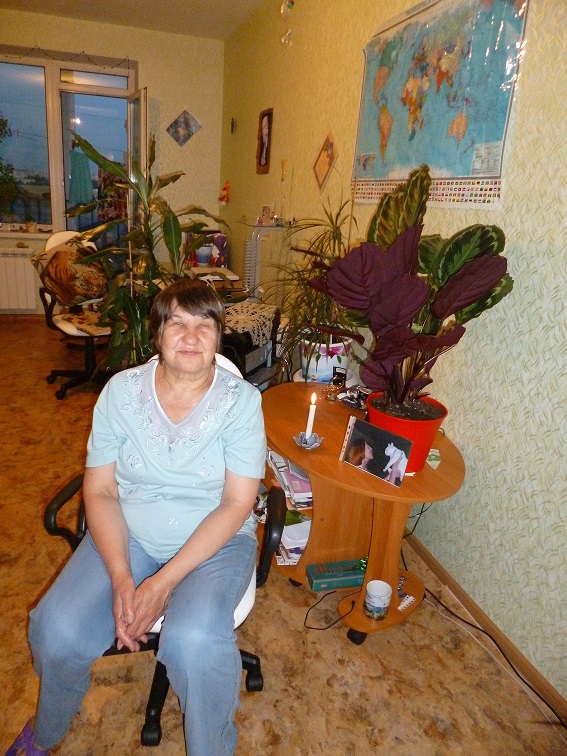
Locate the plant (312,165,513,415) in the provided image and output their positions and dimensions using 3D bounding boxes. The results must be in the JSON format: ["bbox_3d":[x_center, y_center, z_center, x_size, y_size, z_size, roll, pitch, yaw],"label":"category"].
[{"bbox_3d":[0.348,-0.212,1.327,0.550,0.620,0.480,-2,20,-17],"label":"plant"}]

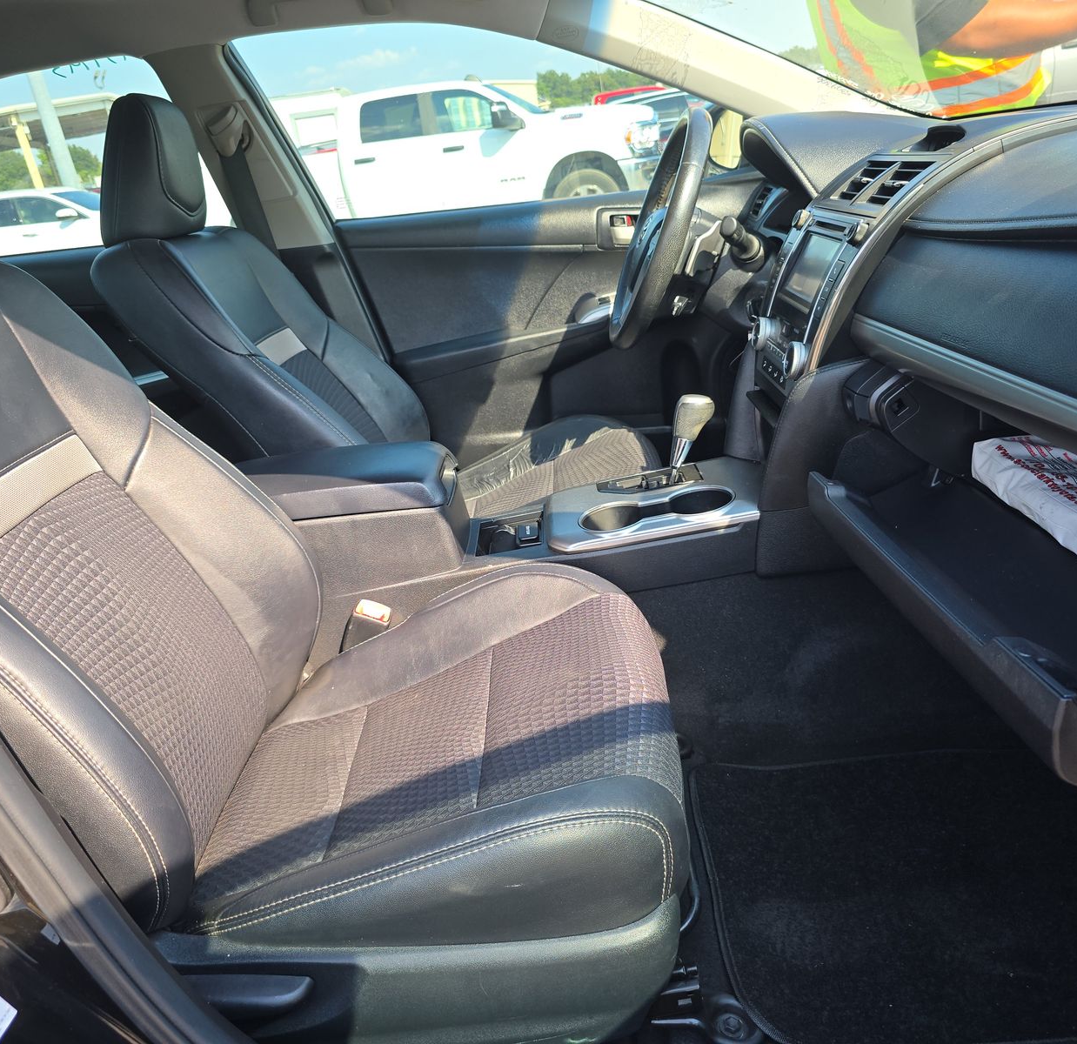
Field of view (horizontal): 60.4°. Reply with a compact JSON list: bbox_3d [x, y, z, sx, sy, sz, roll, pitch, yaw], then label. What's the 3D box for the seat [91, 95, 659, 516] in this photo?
[{"bbox_3d":[-0.228,-0.264,1.586,0.870,0.940,0.530,-8,23,2],"label":"seat"}]

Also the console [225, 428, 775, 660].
[{"bbox_3d":[-0.065,0.001,1.299,0.740,0.260,0.230,-8,23,2],"label":"console"}]

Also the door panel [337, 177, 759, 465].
[{"bbox_3d":[0.086,-0.371,1.895,0.900,0.600,0.140,-8,23,2],"label":"door panel"}]

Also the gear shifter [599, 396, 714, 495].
[{"bbox_3d":[0.167,-0.118,1.336,0.175,0.130,0.080,-8,23,2],"label":"gear shifter"}]

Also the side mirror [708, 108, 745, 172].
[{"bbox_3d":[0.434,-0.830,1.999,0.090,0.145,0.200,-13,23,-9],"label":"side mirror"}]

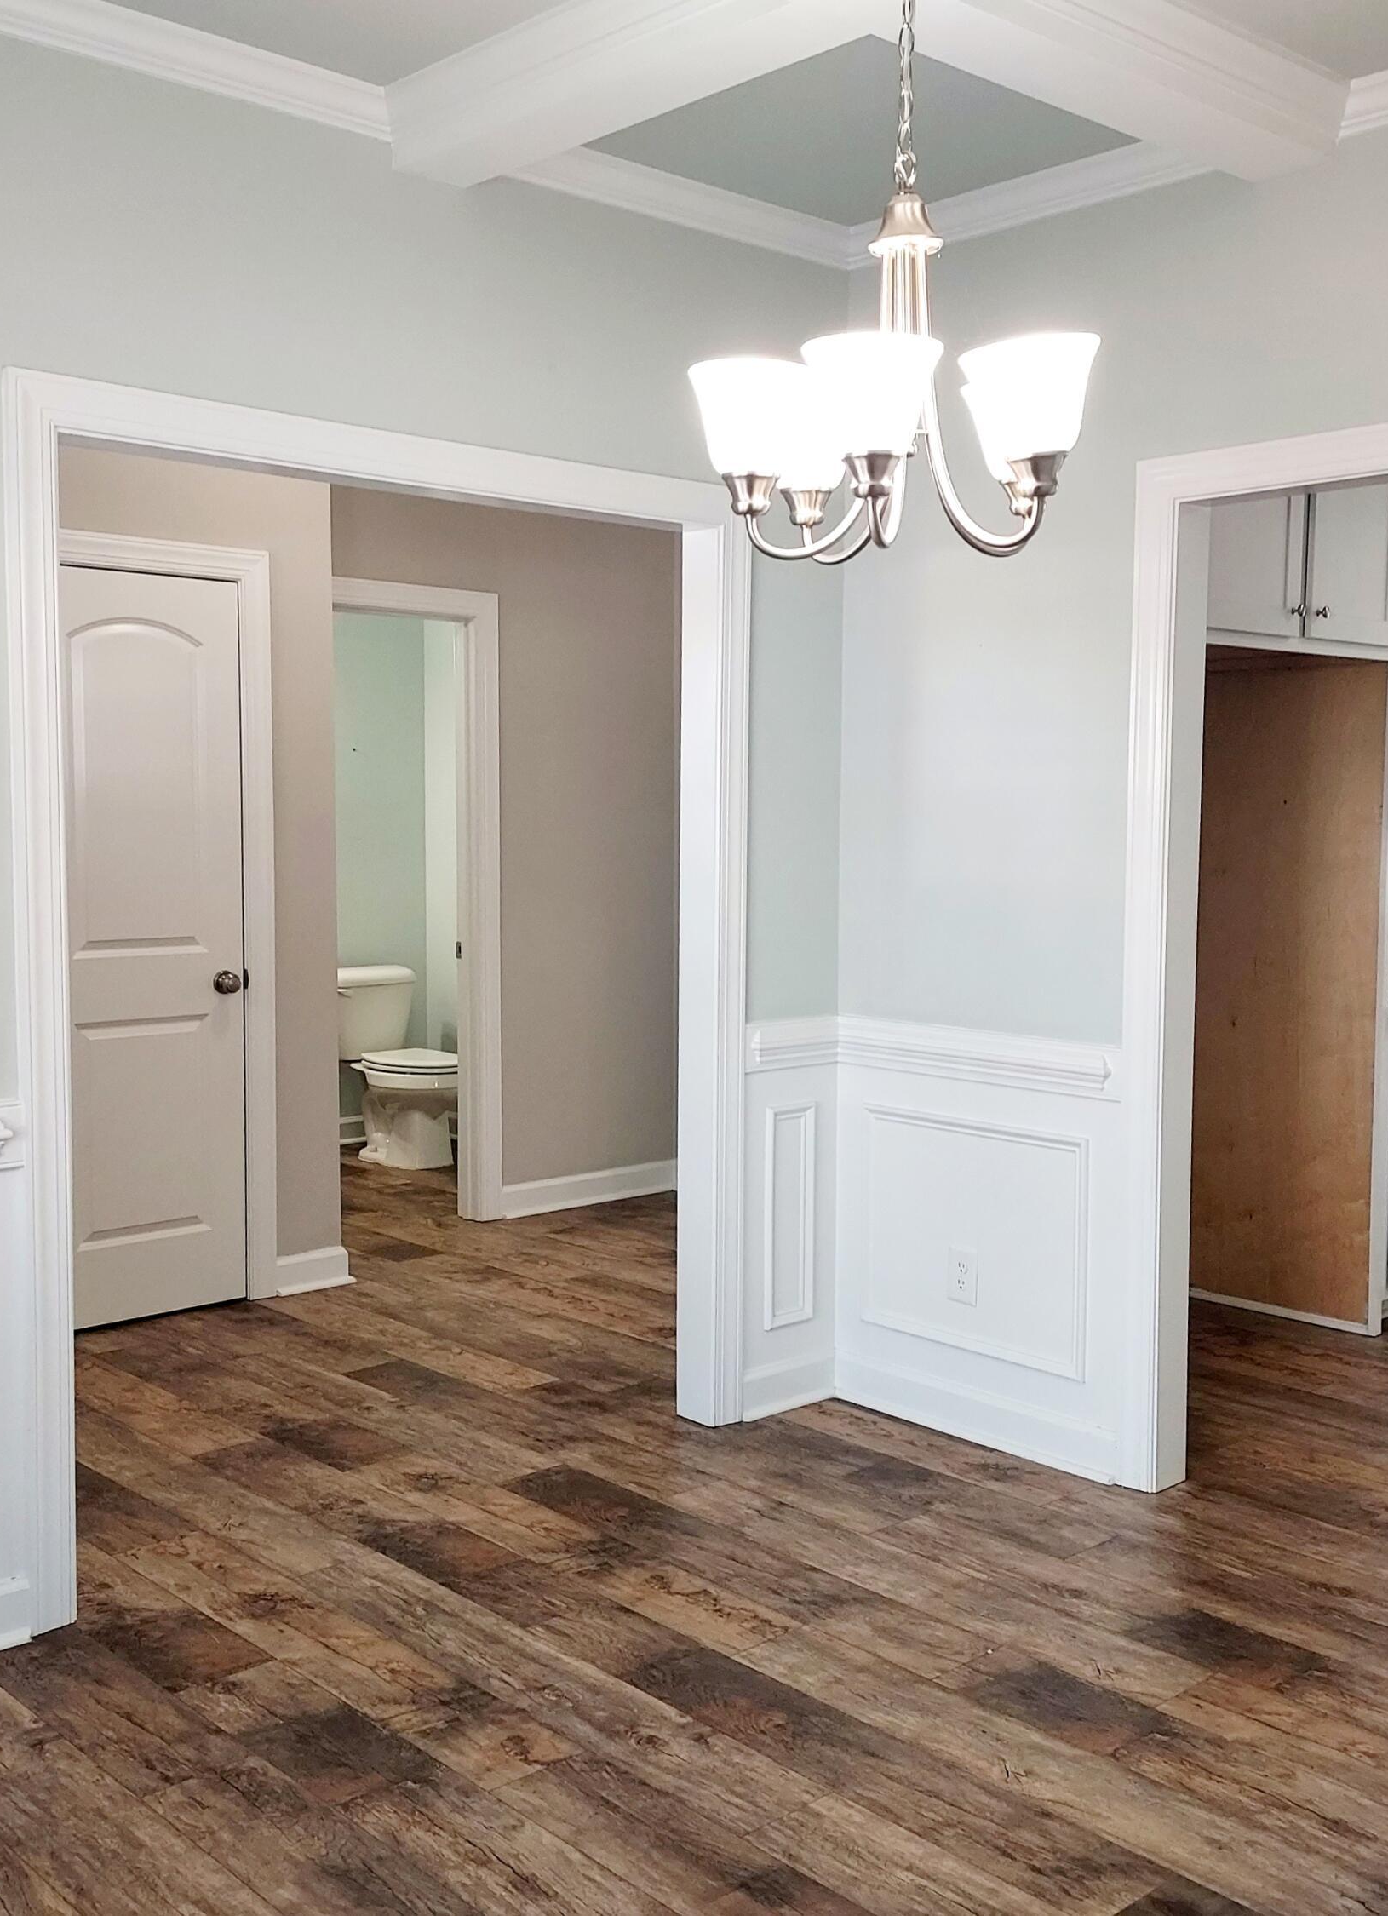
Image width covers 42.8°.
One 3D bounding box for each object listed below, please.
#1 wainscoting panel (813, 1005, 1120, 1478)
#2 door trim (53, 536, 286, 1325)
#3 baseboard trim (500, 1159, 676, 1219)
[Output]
[{"bbox_3d":[0.608,0.624,3.997,0.039,0.918,0.818,-4,6,-42],"label":"wainscoting panel"},{"bbox_3d":[-1.511,-0.062,4.835,0.791,2.139,0.039,-4,6,-42],"label":"door trim"},{"bbox_3d":[-0.369,0.838,6.433,0.778,0.115,0.025,-4,6,-42],"label":"baseboard trim"}]

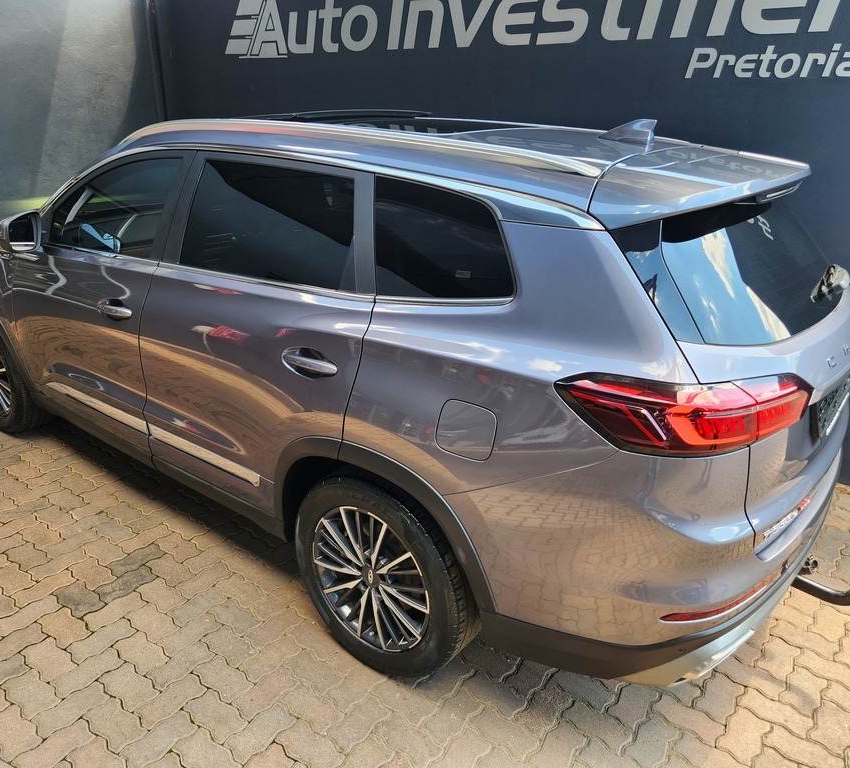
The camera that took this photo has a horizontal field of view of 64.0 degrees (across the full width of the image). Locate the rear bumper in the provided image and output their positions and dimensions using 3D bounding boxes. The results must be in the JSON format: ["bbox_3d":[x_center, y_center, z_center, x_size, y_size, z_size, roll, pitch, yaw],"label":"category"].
[{"bbox_3d":[0.964,0.356,2.331,0.700,0.510,1.860,17,26,33],"label":"rear bumper"}]

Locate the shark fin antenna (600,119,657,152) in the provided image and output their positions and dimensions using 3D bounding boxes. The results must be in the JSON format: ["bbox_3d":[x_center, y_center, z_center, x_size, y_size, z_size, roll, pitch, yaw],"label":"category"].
[{"bbox_3d":[0.643,-0.804,2.168,0.182,0.076,0.066,17,26,34],"label":"shark fin antenna"}]

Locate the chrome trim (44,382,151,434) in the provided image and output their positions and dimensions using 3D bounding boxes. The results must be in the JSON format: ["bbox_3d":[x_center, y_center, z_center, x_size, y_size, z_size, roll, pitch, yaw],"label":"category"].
[{"bbox_3d":[-1.454,0.083,2.977,0.850,0.060,0.030,15,25,34],"label":"chrome trim"}]

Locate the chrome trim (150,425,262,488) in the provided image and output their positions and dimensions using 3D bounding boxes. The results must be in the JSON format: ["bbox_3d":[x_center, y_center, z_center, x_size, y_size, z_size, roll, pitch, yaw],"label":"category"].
[{"bbox_3d":[-0.838,0.265,2.543,0.665,0.056,0.030,16,26,34],"label":"chrome trim"}]

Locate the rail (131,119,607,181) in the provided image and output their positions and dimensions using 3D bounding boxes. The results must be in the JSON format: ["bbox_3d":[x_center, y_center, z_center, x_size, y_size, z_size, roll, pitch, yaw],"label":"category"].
[{"bbox_3d":[-0.388,-0.796,2.234,2.081,0.136,0.086,17,26,34],"label":"rail"}]

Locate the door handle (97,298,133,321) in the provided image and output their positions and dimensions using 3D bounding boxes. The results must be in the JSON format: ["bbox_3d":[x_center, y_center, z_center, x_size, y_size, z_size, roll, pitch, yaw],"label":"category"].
[{"bbox_3d":[-1.201,-0.292,2.626,0.232,0.076,0.052,15,25,34],"label":"door handle"}]

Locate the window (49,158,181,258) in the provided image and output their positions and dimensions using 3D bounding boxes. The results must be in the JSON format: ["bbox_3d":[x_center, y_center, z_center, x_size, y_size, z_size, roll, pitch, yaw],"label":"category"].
[{"bbox_3d":[-1.256,-0.720,2.717,0.798,0.424,0.086,17,6,34],"label":"window"}]

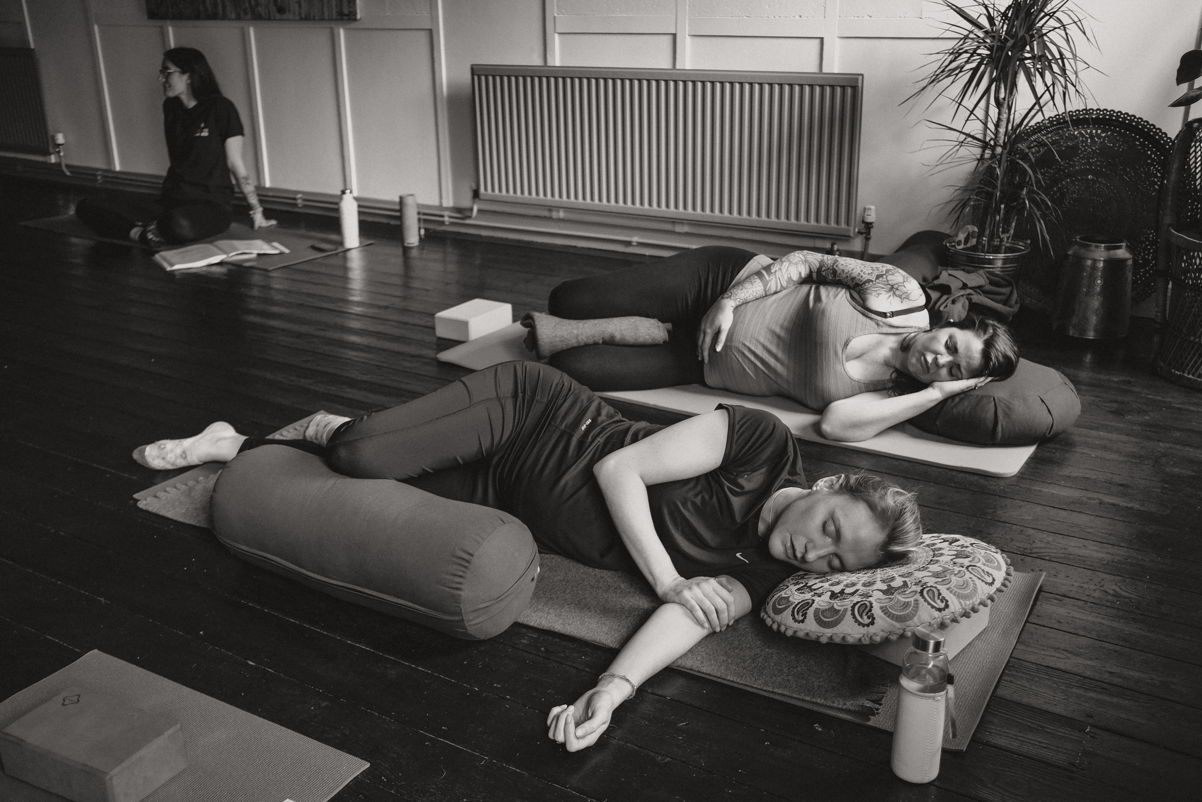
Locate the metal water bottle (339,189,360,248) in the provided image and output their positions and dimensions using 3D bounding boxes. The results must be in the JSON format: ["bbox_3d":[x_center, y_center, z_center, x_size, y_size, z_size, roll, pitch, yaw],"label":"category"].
[{"bbox_3d":[-1.073,-0.775,4.969,0.075,0.240,0.075,-1,20,0],"label":"metal water bottle"}]

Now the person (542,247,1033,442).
[{"bbox_3d":[0.406,-0.216,3.107,1.360,0.400,0.580,13,25,35],"label":"person"}]

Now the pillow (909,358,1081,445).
[{"bbox_3d":[0.950,-0.007,2.849,0.410,0.155,0.410,11,24,31],"label":"pillow"}]

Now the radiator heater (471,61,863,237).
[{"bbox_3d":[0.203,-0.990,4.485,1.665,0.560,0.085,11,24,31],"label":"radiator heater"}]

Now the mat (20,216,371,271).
[{"bbox_3d":[-1.896,-0.777,5.363,1.830,0.008,0.575,13,24,33],"label":"mat"}]

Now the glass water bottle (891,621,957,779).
[{"bbox_3d":[0.449,0.423,1.640,0.069,0.222,0.069,11,24,31],"label":"glass water bottle"}]

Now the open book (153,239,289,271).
[{"bbox_3d":[-1.606,-0.624,4.869,0.500,0.050,0.260,-16,25,-34],"label":"open book"}]

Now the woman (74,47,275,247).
[{"bbox_3d":[-1.933,-1.158,5.241,0.900,0.810,0.660,10,23,28],"label":"woman"}]

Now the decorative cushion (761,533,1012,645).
[{"bbox_3d":[0.471,0.302,1.954,0.410,0.130,0.410,-3,16,35],"label":"decorative cushion"}]

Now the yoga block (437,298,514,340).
[{"bbox_3d":[-0.410,-0.262,3.778,0.138,0.071,0.230,11,23,30],"label":"yoga block"}]

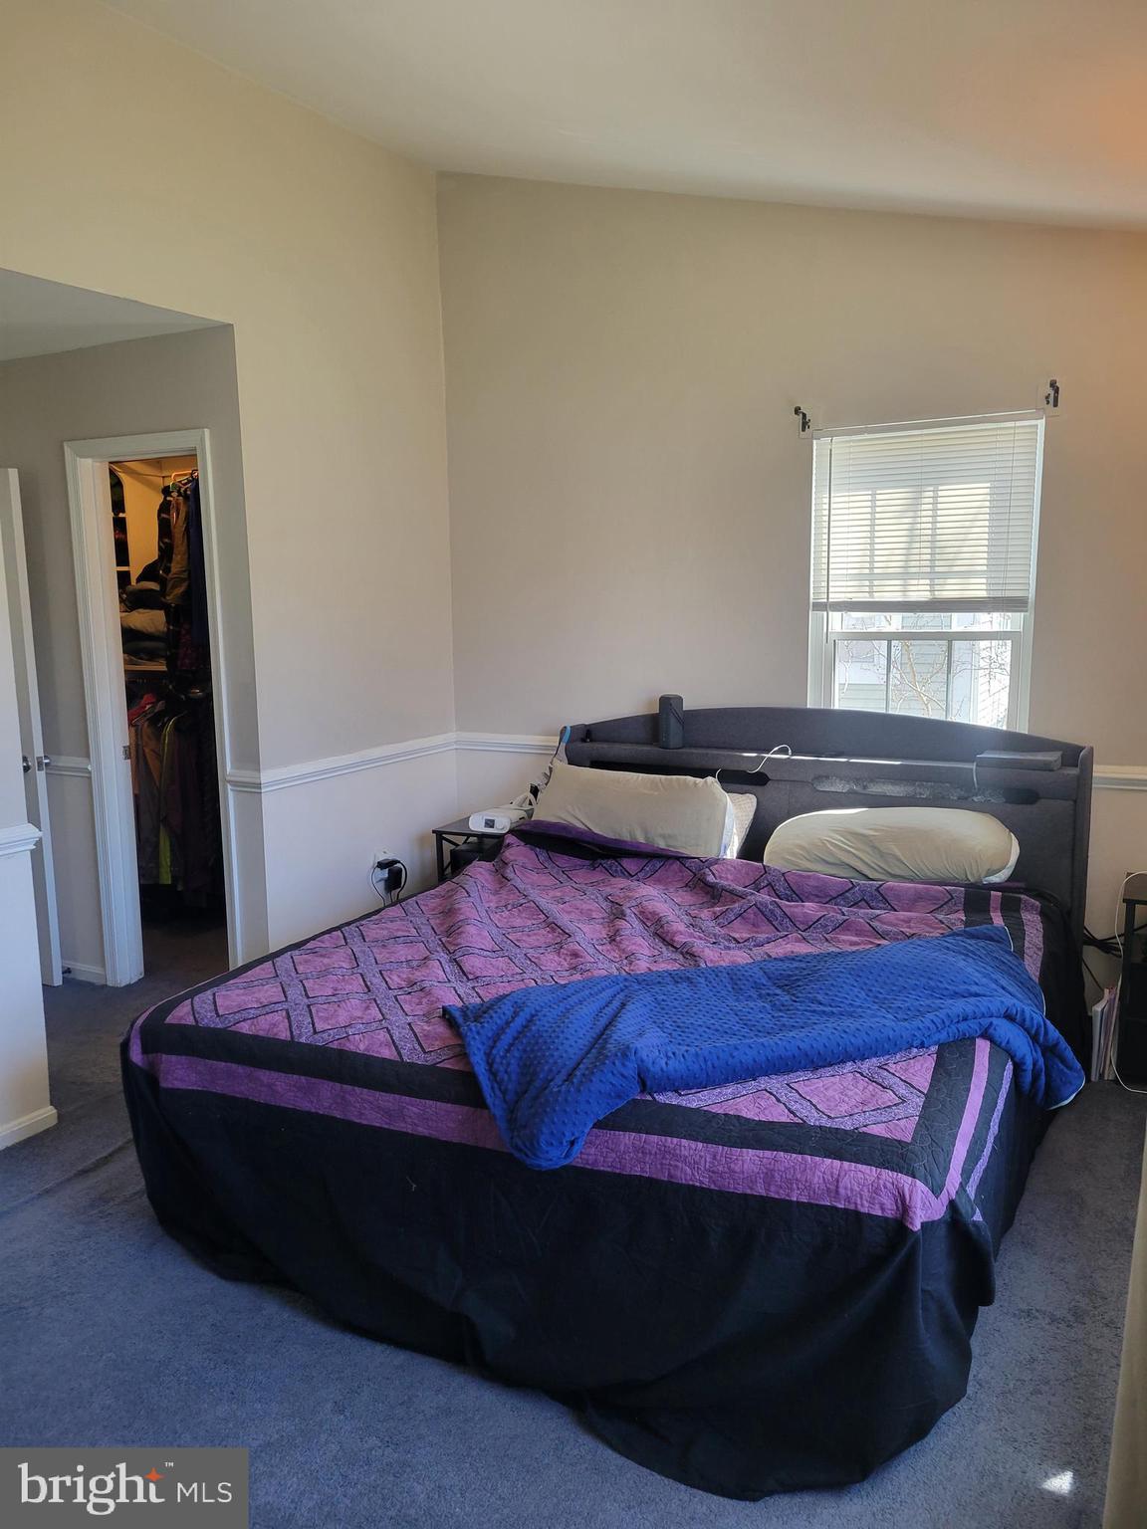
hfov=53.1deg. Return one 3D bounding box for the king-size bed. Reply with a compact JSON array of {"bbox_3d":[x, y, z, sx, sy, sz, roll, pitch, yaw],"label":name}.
[{"bbox_3d":[0.335,0.510,3.388,1.980,1.100,2.400,4,10,27],"label":"king-size bed"}]

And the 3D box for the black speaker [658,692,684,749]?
[{"bbox_3d":[0.384,-0.167,4.521,0.088,0.205,0.088,5,11,31],"label":"black speaker"}]

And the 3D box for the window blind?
[{"bbox_3d":[1.238,-0.878,4.118,0.785,0.670,0.050,4,10,28],"label":"window blind"}]

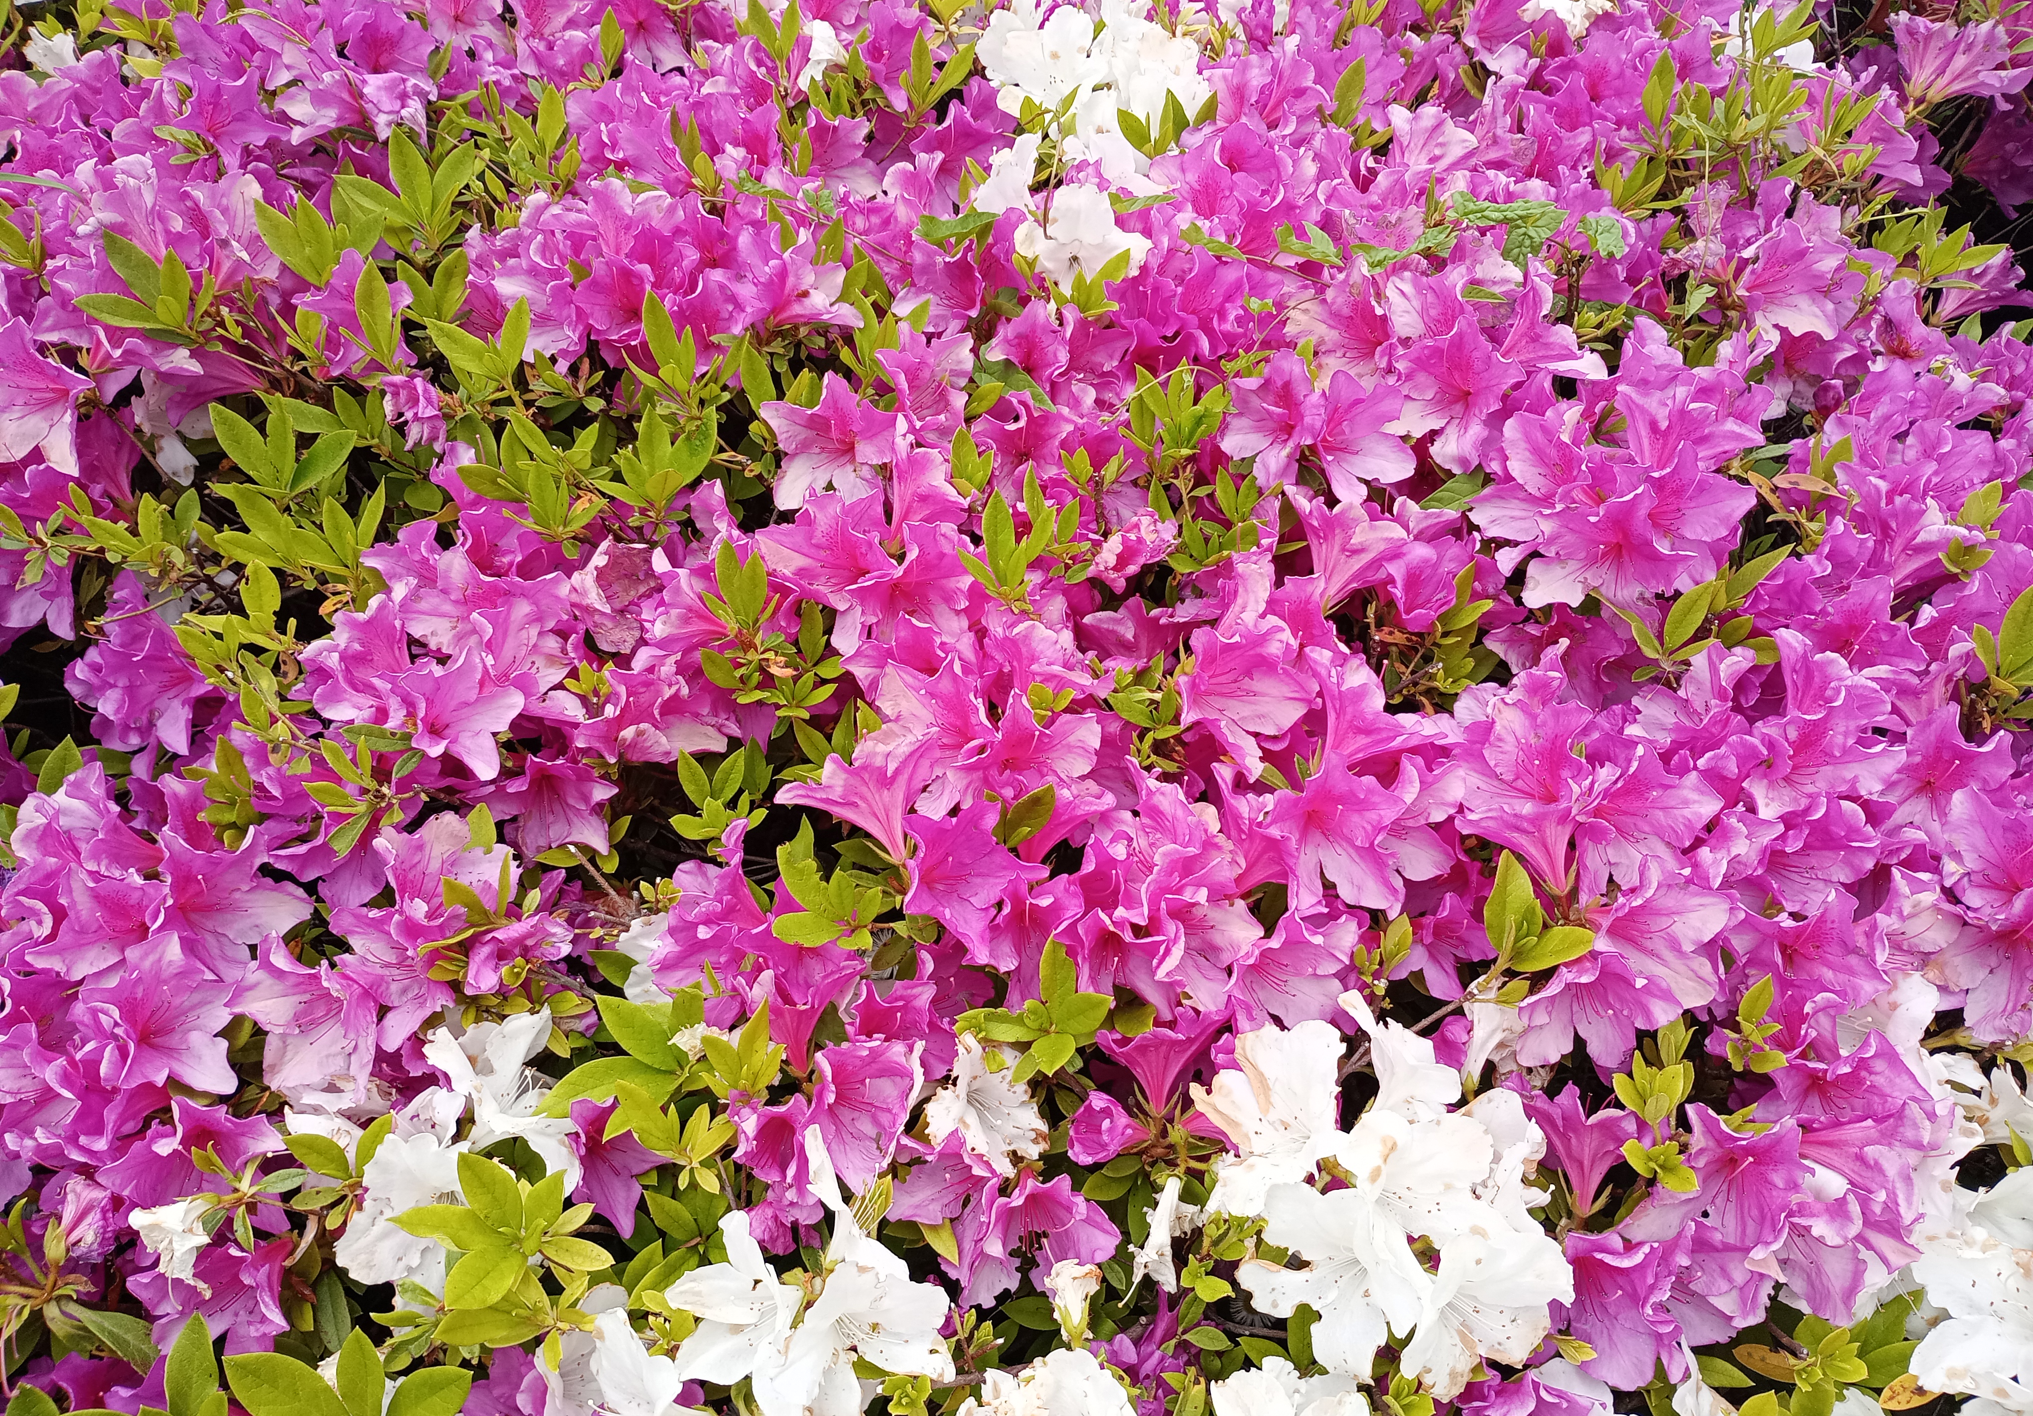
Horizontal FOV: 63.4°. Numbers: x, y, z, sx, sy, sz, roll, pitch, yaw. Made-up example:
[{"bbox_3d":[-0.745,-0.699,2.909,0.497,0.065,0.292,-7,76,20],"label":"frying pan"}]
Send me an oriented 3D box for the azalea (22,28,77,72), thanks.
[{"bbox_3d":[-0.556,-0.378,0.950,0.036,0.030,0.031,3,79,12],"label":"azalea"}]

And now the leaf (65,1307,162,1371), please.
[{"bbox_3d":[-0.337,0.235,0.615,0.042,0.009,0.016,30,58,3],"label":"leaf"}]

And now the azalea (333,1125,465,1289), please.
[{"bbox_3d":[-0.235,0.191,0.630,0.060,0.045,0.062,-7,88,-31],"label":"azalea"}]

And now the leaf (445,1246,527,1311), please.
[{"bbox_3d":[-0.212,0.230,0.662,0.026,0.009,0.040,37,39,17],"label":"leaf"}]

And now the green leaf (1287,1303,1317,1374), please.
[{"bbox_3d":[0.109,0.239,0.625,0.012,0.007,0.028,-2,84,0],"label":"green leaf"}]

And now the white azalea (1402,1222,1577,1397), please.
[{"bbox_3d":[0.171,0.220,0.600,0.062,0.063,0.048,-7,21,-23],"label":"white azalea"}]

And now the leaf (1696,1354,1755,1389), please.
[{"bbox_3d":[0.301,0.284,0.708,0.030,0.008,0.017,20,51,29],"label":"leaf"}]

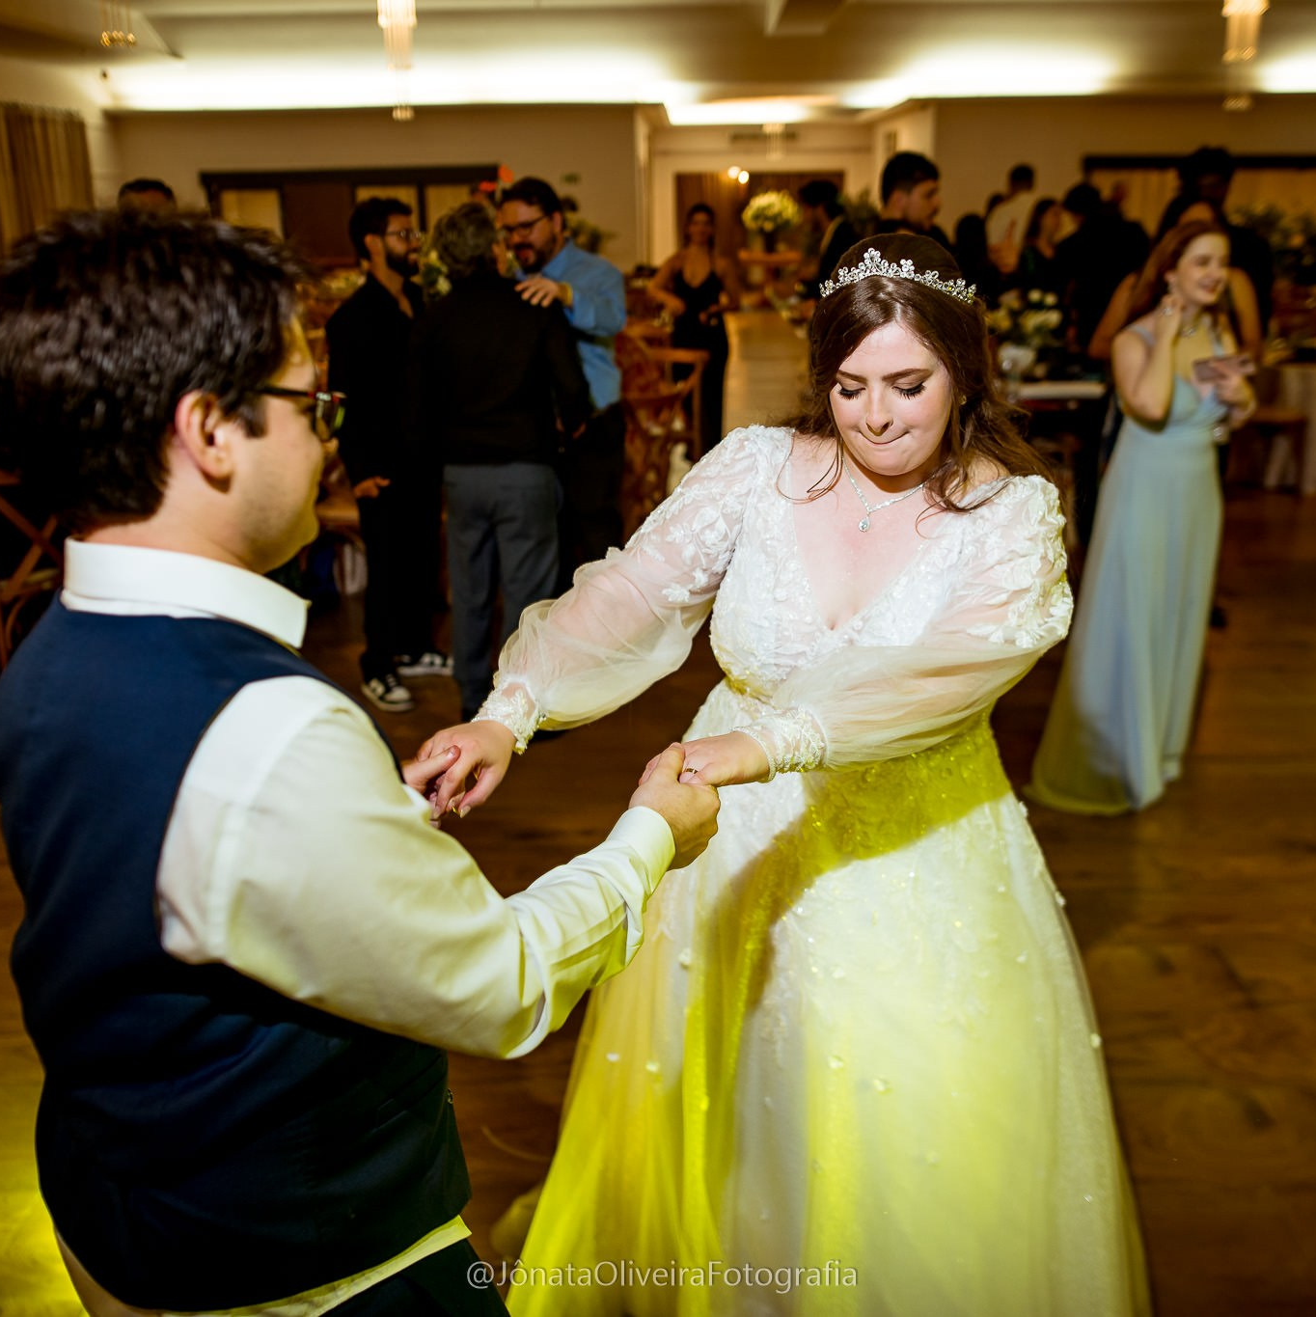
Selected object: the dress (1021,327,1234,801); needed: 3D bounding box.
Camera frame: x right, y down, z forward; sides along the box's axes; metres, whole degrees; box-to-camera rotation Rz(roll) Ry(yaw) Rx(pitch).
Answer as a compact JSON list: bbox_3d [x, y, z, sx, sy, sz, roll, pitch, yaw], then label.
[{"bbox_3d":[1.358,-0.285,3.871,0.470,1.370,0.530,-13,23,-31],"label":"dress"}]

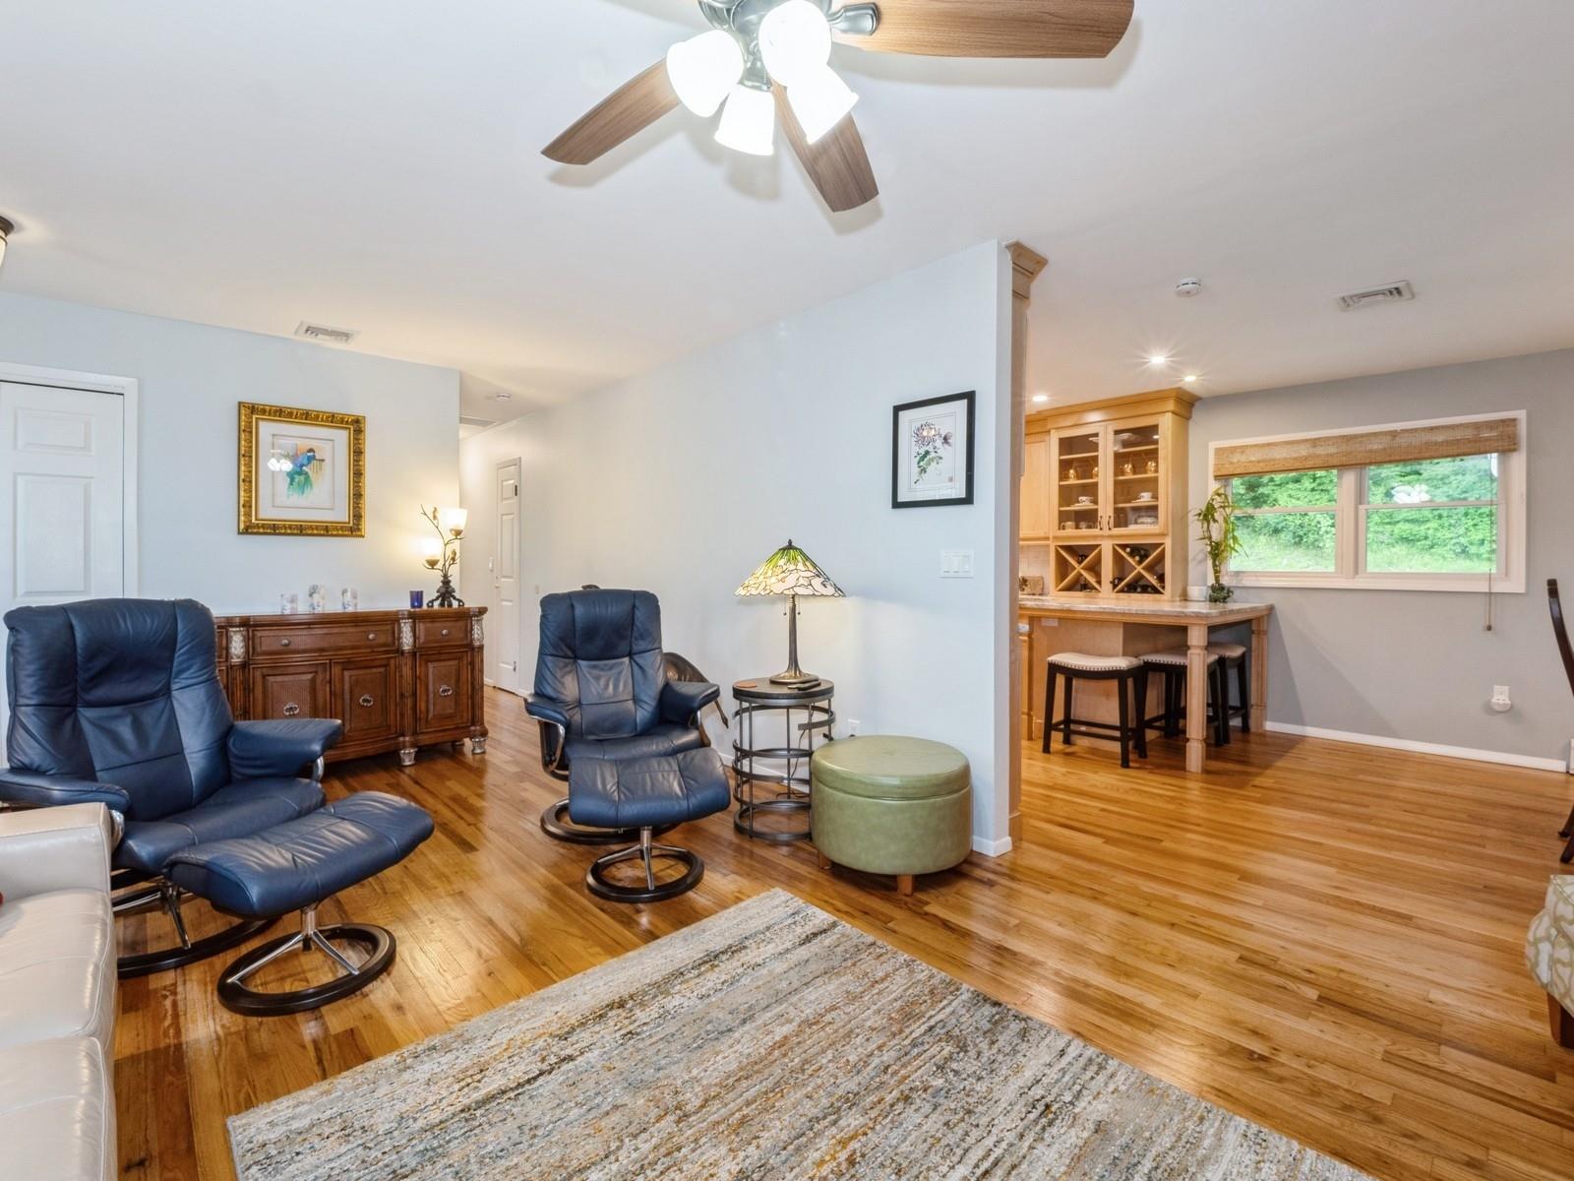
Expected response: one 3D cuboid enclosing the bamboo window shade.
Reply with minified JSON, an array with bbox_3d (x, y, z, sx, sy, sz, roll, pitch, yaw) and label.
[{"bbox_3d":[3.675,-0.918,4.186,1.479,0.217,0.058,2,3,44],"label":"bamboo window shade"}]

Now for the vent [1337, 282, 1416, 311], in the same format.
[{"bbox_3d":[2.757,-1.370,2.981,0.258,0.020,0.251,2,3,44],"label":"vent"}]

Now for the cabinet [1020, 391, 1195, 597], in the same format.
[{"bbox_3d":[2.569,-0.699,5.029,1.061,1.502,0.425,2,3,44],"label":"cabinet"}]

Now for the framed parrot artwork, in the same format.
[{"bbox_3d":[-2.841,-0.697,3.756,0.596,0.747,0.038,-1,3,-39],"label":"framed parrot artwork"}]

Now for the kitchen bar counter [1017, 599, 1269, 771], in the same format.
[{"bbox_3d":[2.487,0.533,4.347,1.128,0.910,1.477,2,3,44],"label":"kitchen bar counter"}]

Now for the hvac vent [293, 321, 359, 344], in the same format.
[{"bbox_3d":[-2.568,-1.429,3.554,0.254,0.020,0.277,-1,3,-39],"label":"hvac vent"}]

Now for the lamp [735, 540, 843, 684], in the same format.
[{"bbox_3d":[0.014,0.098,2.941,0.485,0.668,0.475,0,2,0],"label":"lamp"}]

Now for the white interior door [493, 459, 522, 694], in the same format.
[{"bbox_3d":[-2.515,-0.128,5.776,0.593,2.084,0.048,2,3,44],"label":"white interior door"}]

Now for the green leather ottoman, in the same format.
[{"bbox_3d":[0.421,0.860,2.552,0.630,0.430,0.620,0,2,0],"label":"green leather ottoman"}]

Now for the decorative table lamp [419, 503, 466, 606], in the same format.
[{"bbox_3d":[-2.150,-0.215,3.982,0.260,0.638,0.190,-1,3,-39],"label":"decorative table lamp"}]

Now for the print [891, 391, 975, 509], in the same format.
[{"bbox_3d":[0.616,-0.600,2.768,0.408,0.470,0.029,2,3,44],"label":"print"}]

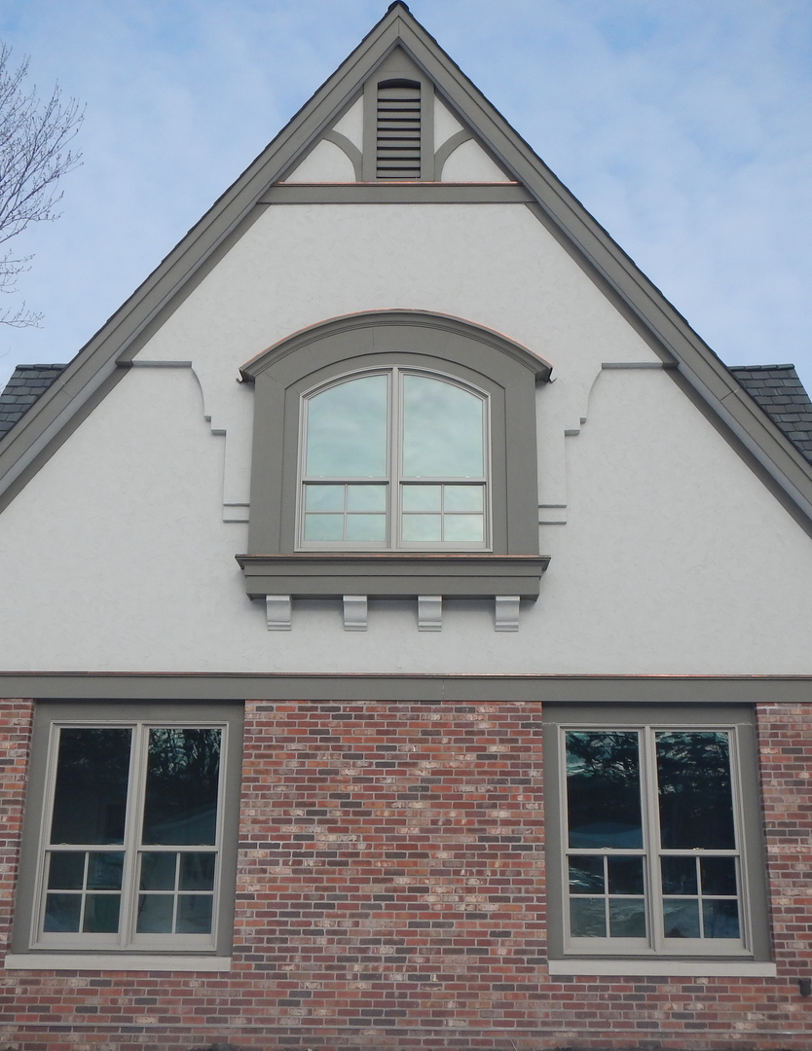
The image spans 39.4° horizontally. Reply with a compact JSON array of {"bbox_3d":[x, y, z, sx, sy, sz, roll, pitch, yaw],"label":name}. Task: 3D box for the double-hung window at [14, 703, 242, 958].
[{"bbox_3d":[-2.411,2.635,9.971,1.883,2.160,0.180,0,-15,1],"label":"double-hung window"}]

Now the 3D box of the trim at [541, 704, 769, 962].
[{"bbox_3d":[2.150,2.644,9.869,1.886,2.160,0.180,0,-15,1],"label":"trim"}]

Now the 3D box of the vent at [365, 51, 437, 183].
[{"bbox_3d":[-0.068,-4.222,11.608,0.725,1.580,0.100,0,-15,1],"label":"vent"}]

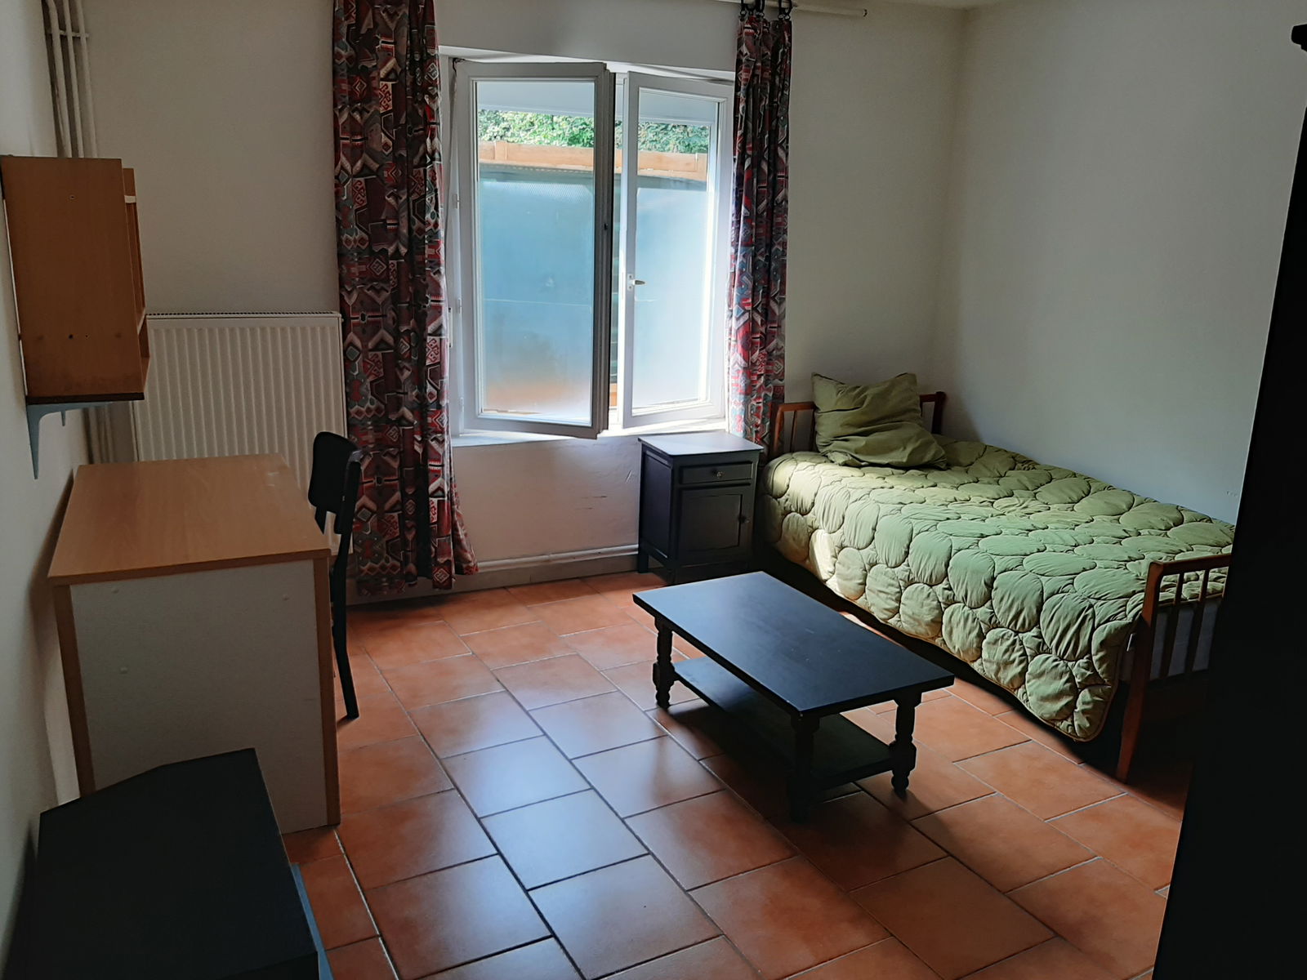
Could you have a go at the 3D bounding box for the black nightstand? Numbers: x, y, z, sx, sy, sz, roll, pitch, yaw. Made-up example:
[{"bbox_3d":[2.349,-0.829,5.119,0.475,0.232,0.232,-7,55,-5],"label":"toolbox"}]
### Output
[{"bbox_3d":[0.192,0.098,4.300,0.434,0.622,0.349,-5,16,-23],"label":"black nightstand"}]

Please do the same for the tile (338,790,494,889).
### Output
[{"bbox_3d":[-0.608,0.879,2.483,0.332,0.012,0.332,-6,16,-28],"label":"tile"}]

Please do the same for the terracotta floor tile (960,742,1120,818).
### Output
[{"bbox_3d":[1.115,0.837,2.843,0.332,0.010,0.327,-7,17,-29],"label":"terracotta floor tile"}]

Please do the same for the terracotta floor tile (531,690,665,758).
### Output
[{"bbox_3d":[-0.177,0.740,3.088,0.332,0.012,0.332,-6,16,-28],"label":"terracotta floor tile"}]

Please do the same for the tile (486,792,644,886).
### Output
[{"bbox_3d":[-0.233,0.886,2.502,0.332,0.010,0.327,-7,17,-29],"label":"tile"}]

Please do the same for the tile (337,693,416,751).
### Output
[{"bbox_3d":[-0.944,0.736,3.092,0.335,0.010,0.335,-6,16,-28],"label":"tile"}]

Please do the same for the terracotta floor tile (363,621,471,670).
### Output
[{"bbox_3d":[-0.881,0.578,3.636,0.332,0.012,0.332,-6,16,-28],"label":"terracotta floor tile"}]

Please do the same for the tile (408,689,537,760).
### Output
[{"bbox_3d":[-0.555,0.730,3.058,0.332,0.010,0.327,-7,17,-29],"label":"tile"}]

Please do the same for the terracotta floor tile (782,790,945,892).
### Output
[{"bbox_3d":[0.526,0.911,2.571,0.335,0.010,0.335,-6,16,-28],"label":"terracotta floor tile"}]

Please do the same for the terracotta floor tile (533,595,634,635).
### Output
[{"bbox_3d":[-0.306,0.517,4.018,0.335,0.010,0.335,-6,16,-28],"label":"terracotta floor tile"}]

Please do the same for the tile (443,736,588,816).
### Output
[{"bbox_3d":[-0.393,0.810,2.784,0.332,0.012,0.332,-6,16,-28],"label":"tile"}]

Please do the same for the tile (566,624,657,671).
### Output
[{"bbox_3d":[-0.122,0.593,3.678,0.332,0.012,0.332,-6,16,-28],"label":"tile"}]

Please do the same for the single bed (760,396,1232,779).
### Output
[{"bbox_3d":[1.401,0.193,3.859,0.993,0.776,2.102,-4,15,-23],"label":"single bed"}]

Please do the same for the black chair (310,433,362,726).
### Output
[{"bbox_3d":[-1.193,0.285,3.089,0.490,0.850,0.410,-8,17,-33],"label":"black chair"}]

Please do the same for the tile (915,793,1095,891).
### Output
[{"bbox_3d":[0.903,0.912,2.554,0.332,0.012,0.332,-6,16,-28],"label":"tile"}]

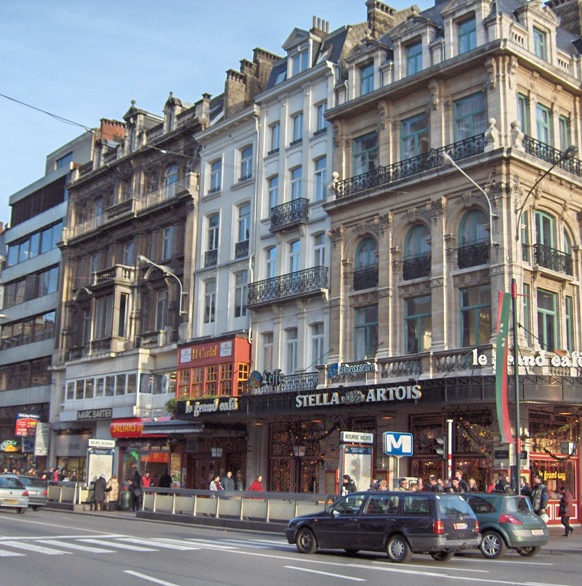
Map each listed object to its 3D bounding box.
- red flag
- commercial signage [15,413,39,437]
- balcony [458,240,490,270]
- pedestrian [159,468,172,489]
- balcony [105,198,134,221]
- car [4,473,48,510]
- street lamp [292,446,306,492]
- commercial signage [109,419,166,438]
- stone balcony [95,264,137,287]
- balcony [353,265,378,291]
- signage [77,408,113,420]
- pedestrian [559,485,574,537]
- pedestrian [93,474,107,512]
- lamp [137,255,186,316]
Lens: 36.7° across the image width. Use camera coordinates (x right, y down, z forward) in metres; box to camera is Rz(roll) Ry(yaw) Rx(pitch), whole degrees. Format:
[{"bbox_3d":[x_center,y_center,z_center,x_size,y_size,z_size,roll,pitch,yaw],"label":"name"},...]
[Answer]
[{"bbox_3d":[5.576,1.922,22.929,0.550,4.020,0.250,8,-14,-29],"label":"red flag"},{"bbox_3d":[-17.557,8.763,58.386,1.700,1.470,0.200,11,-15,-39],"label":"commercial signage"},{"bbox_3d":[6.934,-1.468,33.262,0.250,0.870,1.530,12,-16,-40],"label":"balcony"},{"bbox_3d":[-5.950,9.210,41.462,0.540,1.760,0.380,-3,-13,20],"label":"pedestrian"},{"bbox_3d":[-9.976,-4.808,52.470,0.700,0.795,3.636,11,-15,-38],"label":"balcony"},{"bbox_3d":[-12.602,8.960,39.387,1.700,1.420,4.250,11,-15,-40],"label":"car"},{"bbox_3d":[0.322,7.574,35.197,0.470,2.960,0.470,12,-16,-40],"label":"street lamp"},{"bbox_3d":[-8.310,7.492,48.408,0.500,0.970,5.600,11,-15,-39],"label":"commercial signage"},{"bbox_3d":[-10.924,-0.840,54.019,1.220,1.130,2.950,11,-15,-39],"label":"stone balcony"},{"bbox_3d":[3.229,-0.650,37.418,0.250,0.880,1.530,12,-16,-40],"label":"balcony"},{"bbox_3d":[-11.891,7.361,53.148,0.150,0.600,4.400,11,-15,-39],"label":"signage"},{"bbox_3d":[8.882,7.050,28.195,0.550,1.620,0.480,6,-13,-21],"label":"pedestrian"},{"bbox_3d":[-8.315,8.712,38.360,0.580,1.580,0.400,8,-13,-28],"label":"pedestrian"},{"bbox_3d":[-6.873,-0.338,46.595,3.200,2.800,0.350,12,-16,-40],"label":"lamp"}]

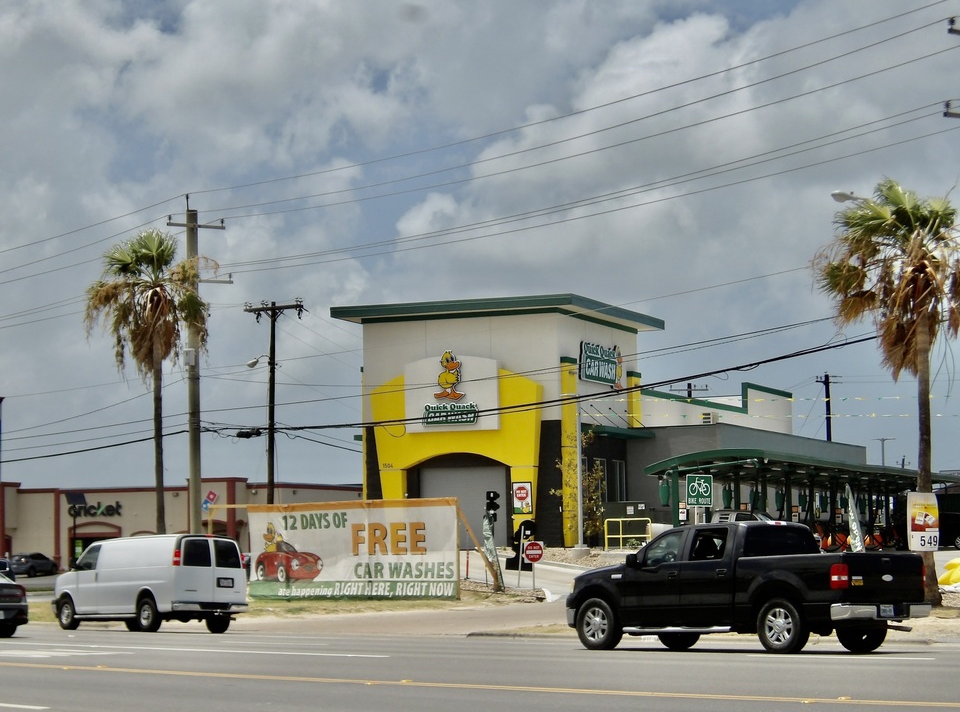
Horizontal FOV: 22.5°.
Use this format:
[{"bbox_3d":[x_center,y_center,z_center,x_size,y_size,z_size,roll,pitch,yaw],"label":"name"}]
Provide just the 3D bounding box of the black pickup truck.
[{"bbox_3d":[3.724,3.388,35.371,2.000,1.900,5.680,6,-8,-42],"label":"black pickup truck"}]

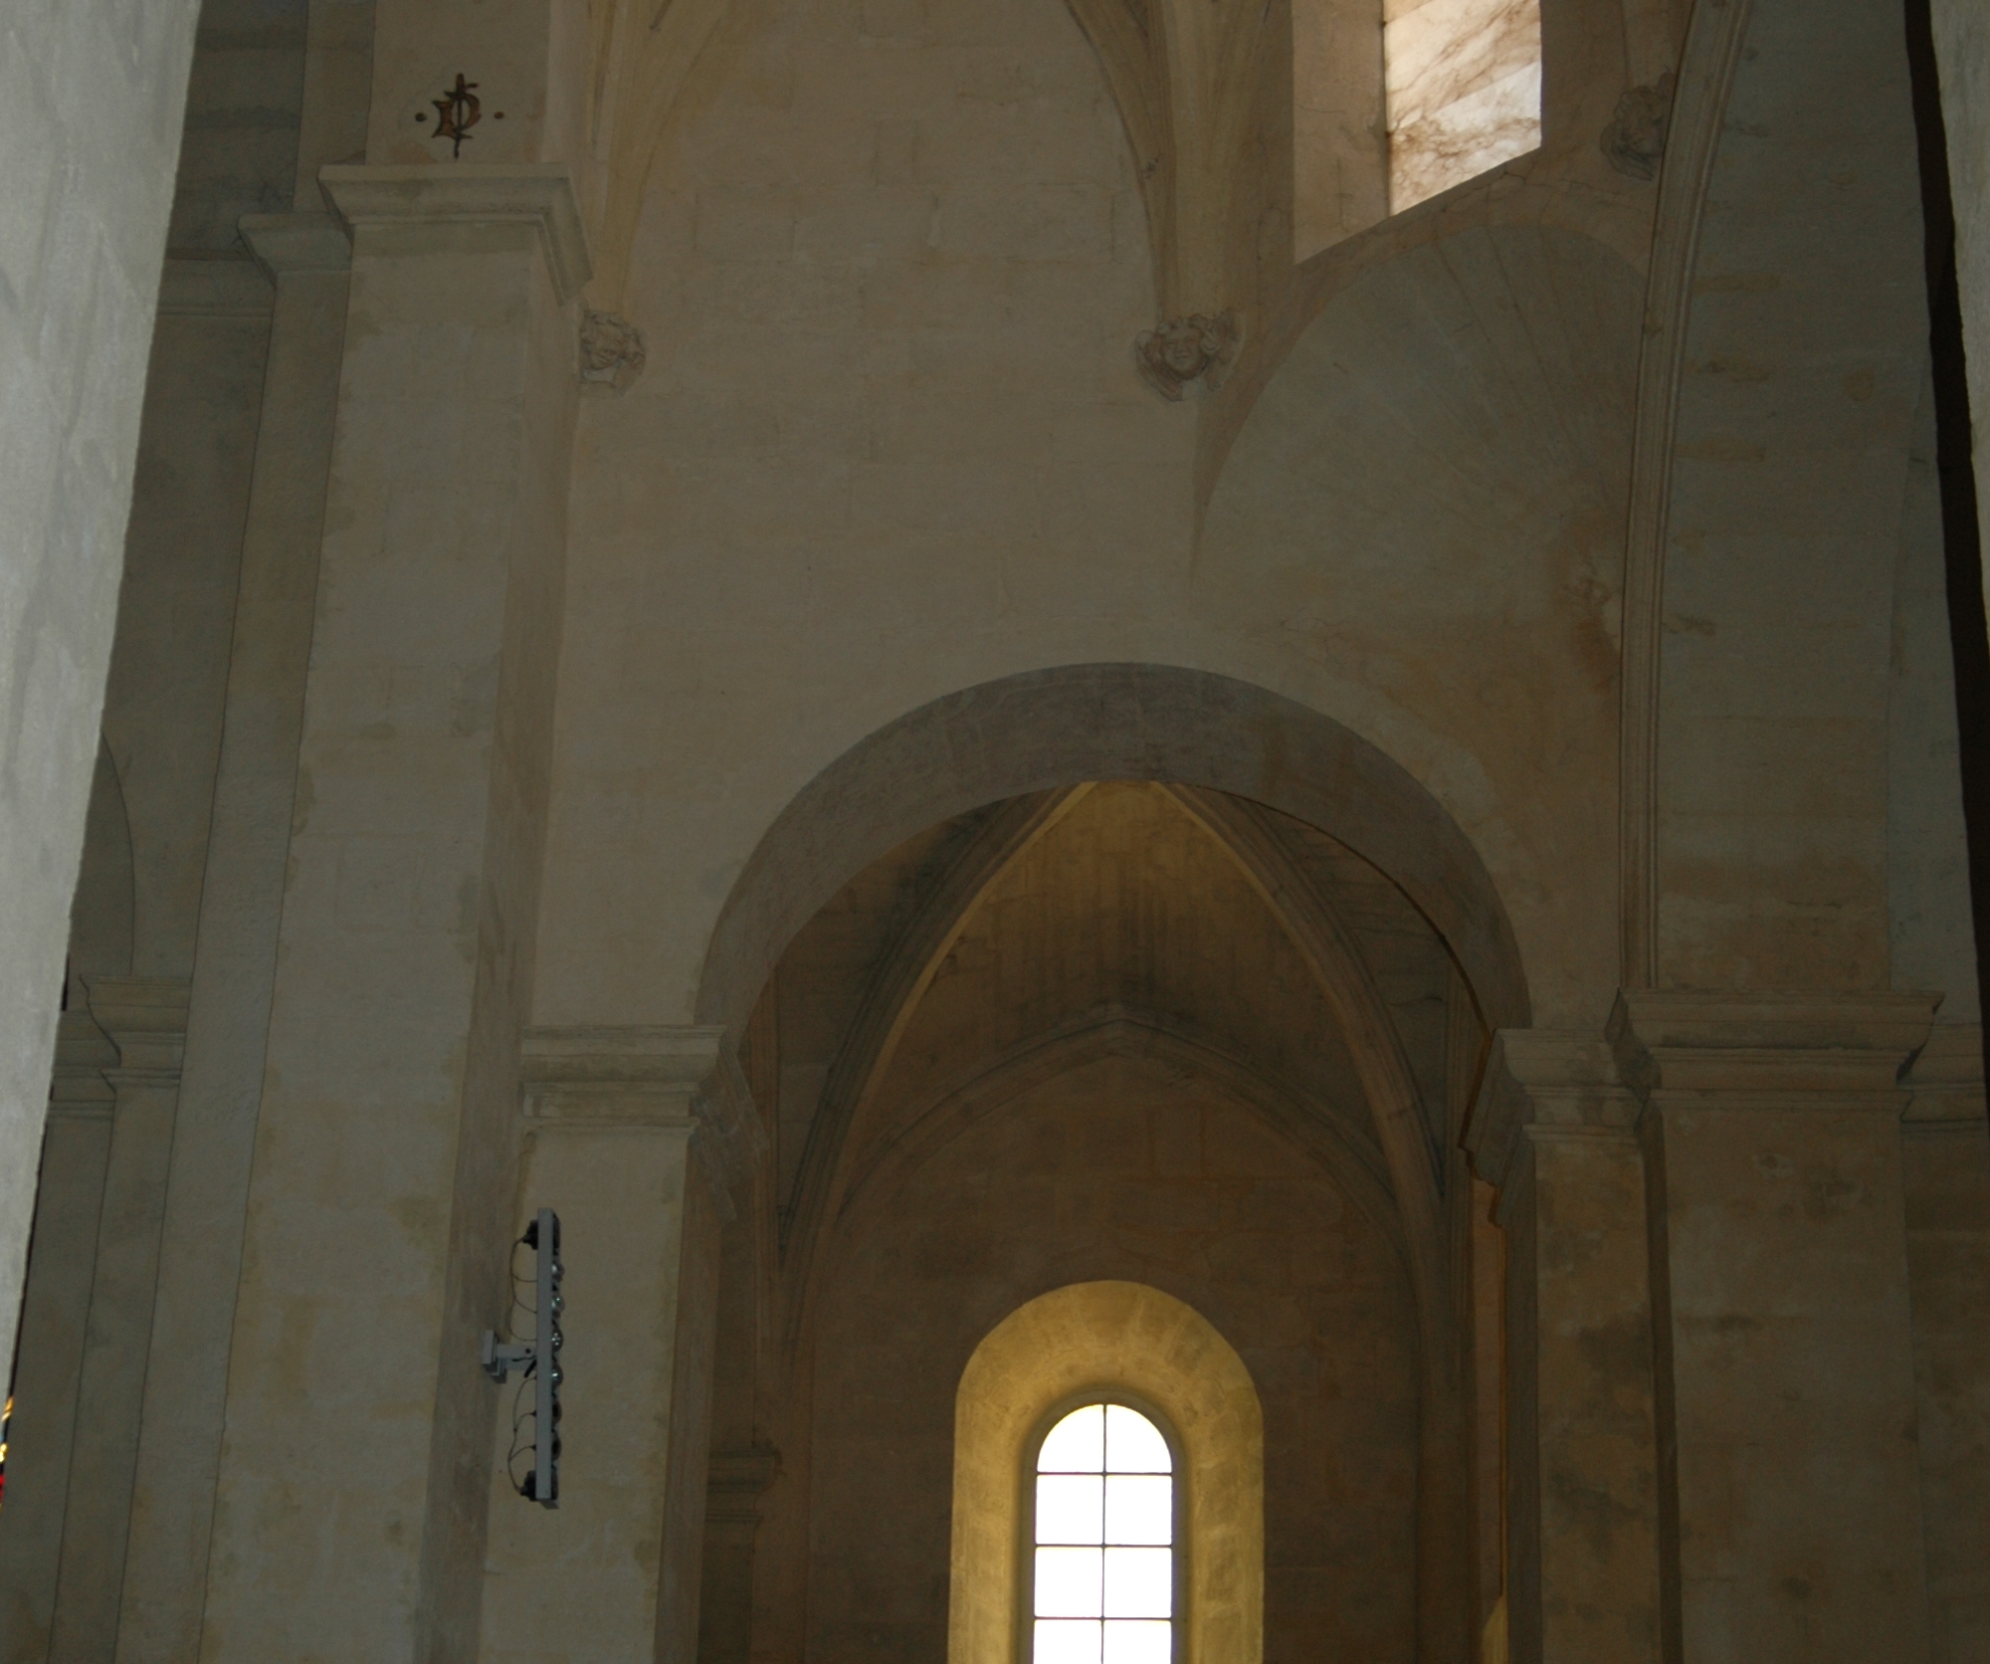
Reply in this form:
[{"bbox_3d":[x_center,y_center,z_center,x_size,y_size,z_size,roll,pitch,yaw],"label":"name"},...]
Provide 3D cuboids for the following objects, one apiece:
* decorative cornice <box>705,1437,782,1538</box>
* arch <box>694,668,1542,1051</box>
[{"bbox_3d":[-1.372,3.516,18.461,0.520,0.513,0.500,1,-21,3],"label":"decorative cornice"},{"bbox_3d":[0.531,0.305,15.146,3.413,1.676,1.360,1,-21,3],"label":"arch"}]

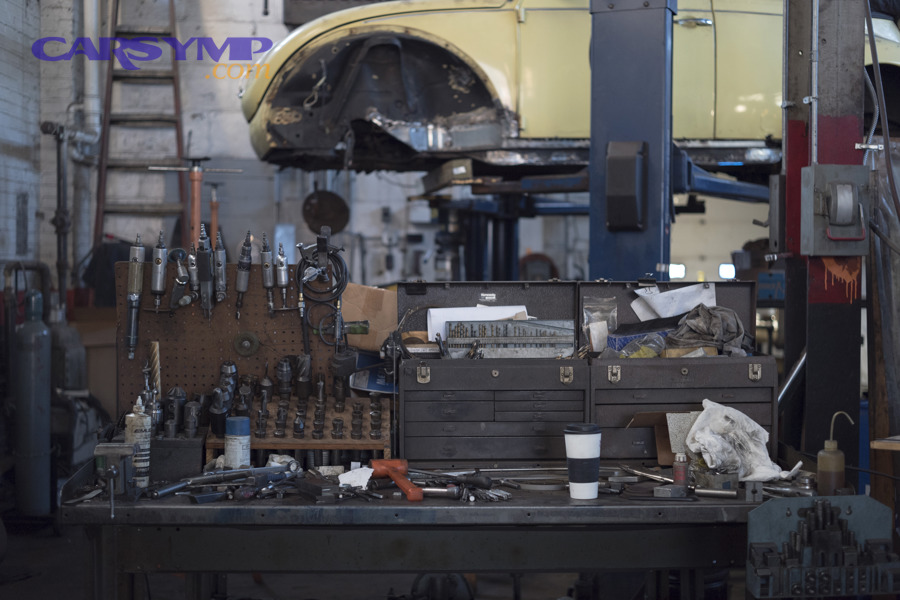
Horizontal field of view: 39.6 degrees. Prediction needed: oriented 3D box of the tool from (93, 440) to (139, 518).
[{"bbox_3d":[-0.784,0.418,2.940,0.100,0.163,0.165,0,3,-2],"label":"tool"}]

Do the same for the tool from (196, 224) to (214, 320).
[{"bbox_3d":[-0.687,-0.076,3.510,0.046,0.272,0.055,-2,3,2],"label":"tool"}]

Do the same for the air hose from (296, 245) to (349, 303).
[{"bbox_3d":[-0.351,-0.073,3.440,0.145,0.162,0.070,0,3,-2],"label":"air hose"}]

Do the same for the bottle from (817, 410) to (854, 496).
[{"bbox_3d":[0.916,0.367,2.970,0.090,0.209,0.065,0,3,-2],"label":"bottle"}]

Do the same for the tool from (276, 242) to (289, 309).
[{"bbox_3d":[-0.474,-0.069,3.520,0.035,0.187,0.035,-3,3,2],"label":"tool"}]

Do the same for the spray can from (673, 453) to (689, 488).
[{"bbox_3d":[0.570,0.423,3.090,0.037,0.091,0.037,0,3,0],"label":"spray can"}]

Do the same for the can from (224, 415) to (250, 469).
[{"bbox_3d":[-0.541,0.379,3.180,0.064,0.165,0.064,0,3,-2],"label":"can"}]

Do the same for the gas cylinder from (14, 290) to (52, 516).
[{"bbox_3d":[-2.198,0.544,6.600,0.187,1.190,0.187,0,3,2],"label":"gas cylinder"}]

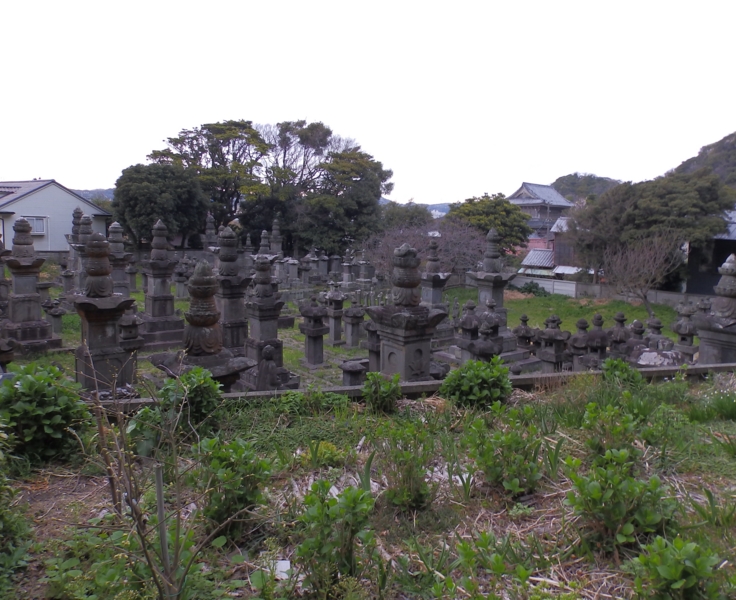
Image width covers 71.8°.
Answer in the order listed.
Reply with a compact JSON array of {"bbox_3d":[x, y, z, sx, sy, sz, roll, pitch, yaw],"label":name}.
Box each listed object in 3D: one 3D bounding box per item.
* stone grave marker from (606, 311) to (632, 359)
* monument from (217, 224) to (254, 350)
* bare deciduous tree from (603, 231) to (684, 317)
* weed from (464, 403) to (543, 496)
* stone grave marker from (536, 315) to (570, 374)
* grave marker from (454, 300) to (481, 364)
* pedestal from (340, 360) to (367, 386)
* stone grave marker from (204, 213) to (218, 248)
[{"bbox_3d":[6.265,1.120,12.586,0.457,1.638,0.457,-4,9,-39],"label":"stone grave marker"},{"bbox_3d":[-3.054,-0.205,11.400,0.800,2.962,0.800,-5,9,-39],"label":"monument"},{"bbox_3d":[10.218,-0.897,19.015,3.000,3.300,2.800,4,8,28],"label":"bare deciduous tree"},{"bbox_3d":[0.888,0.951,3.278,0.490,0.572,0.490,1,7,0],"label":"weed"},{"bbox_3d":[3.814,1.154,10.591,0.560,1.720,0.560,-4,8,-39],"label":"stone grave marker"},{"bbox_3d":[2.666,0.896,13.297,0.504,1.779,0.504,-4,9,-39],"label":"grave marker"},{"bbox_3d":[-0.267,1.365,9.300,0.380,0.433,0.380,-5,9,-39],"label":"pedestal"},{"bbox_3d":[-8.712,-2.875,28.202,1.300,3.800,1.300,-4,8,-39],"label":"stone grave marker"}]

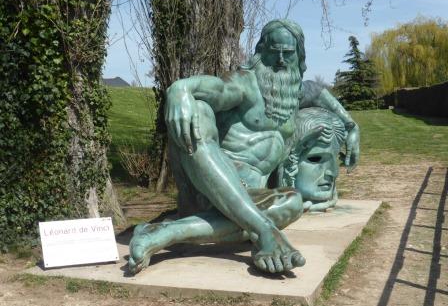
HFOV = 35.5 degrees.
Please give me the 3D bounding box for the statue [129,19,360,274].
[{"bbox_3d":[0.400,-0.260,7.050,2.150,2.250,3.000,1,5,7],"label":"statue"}]

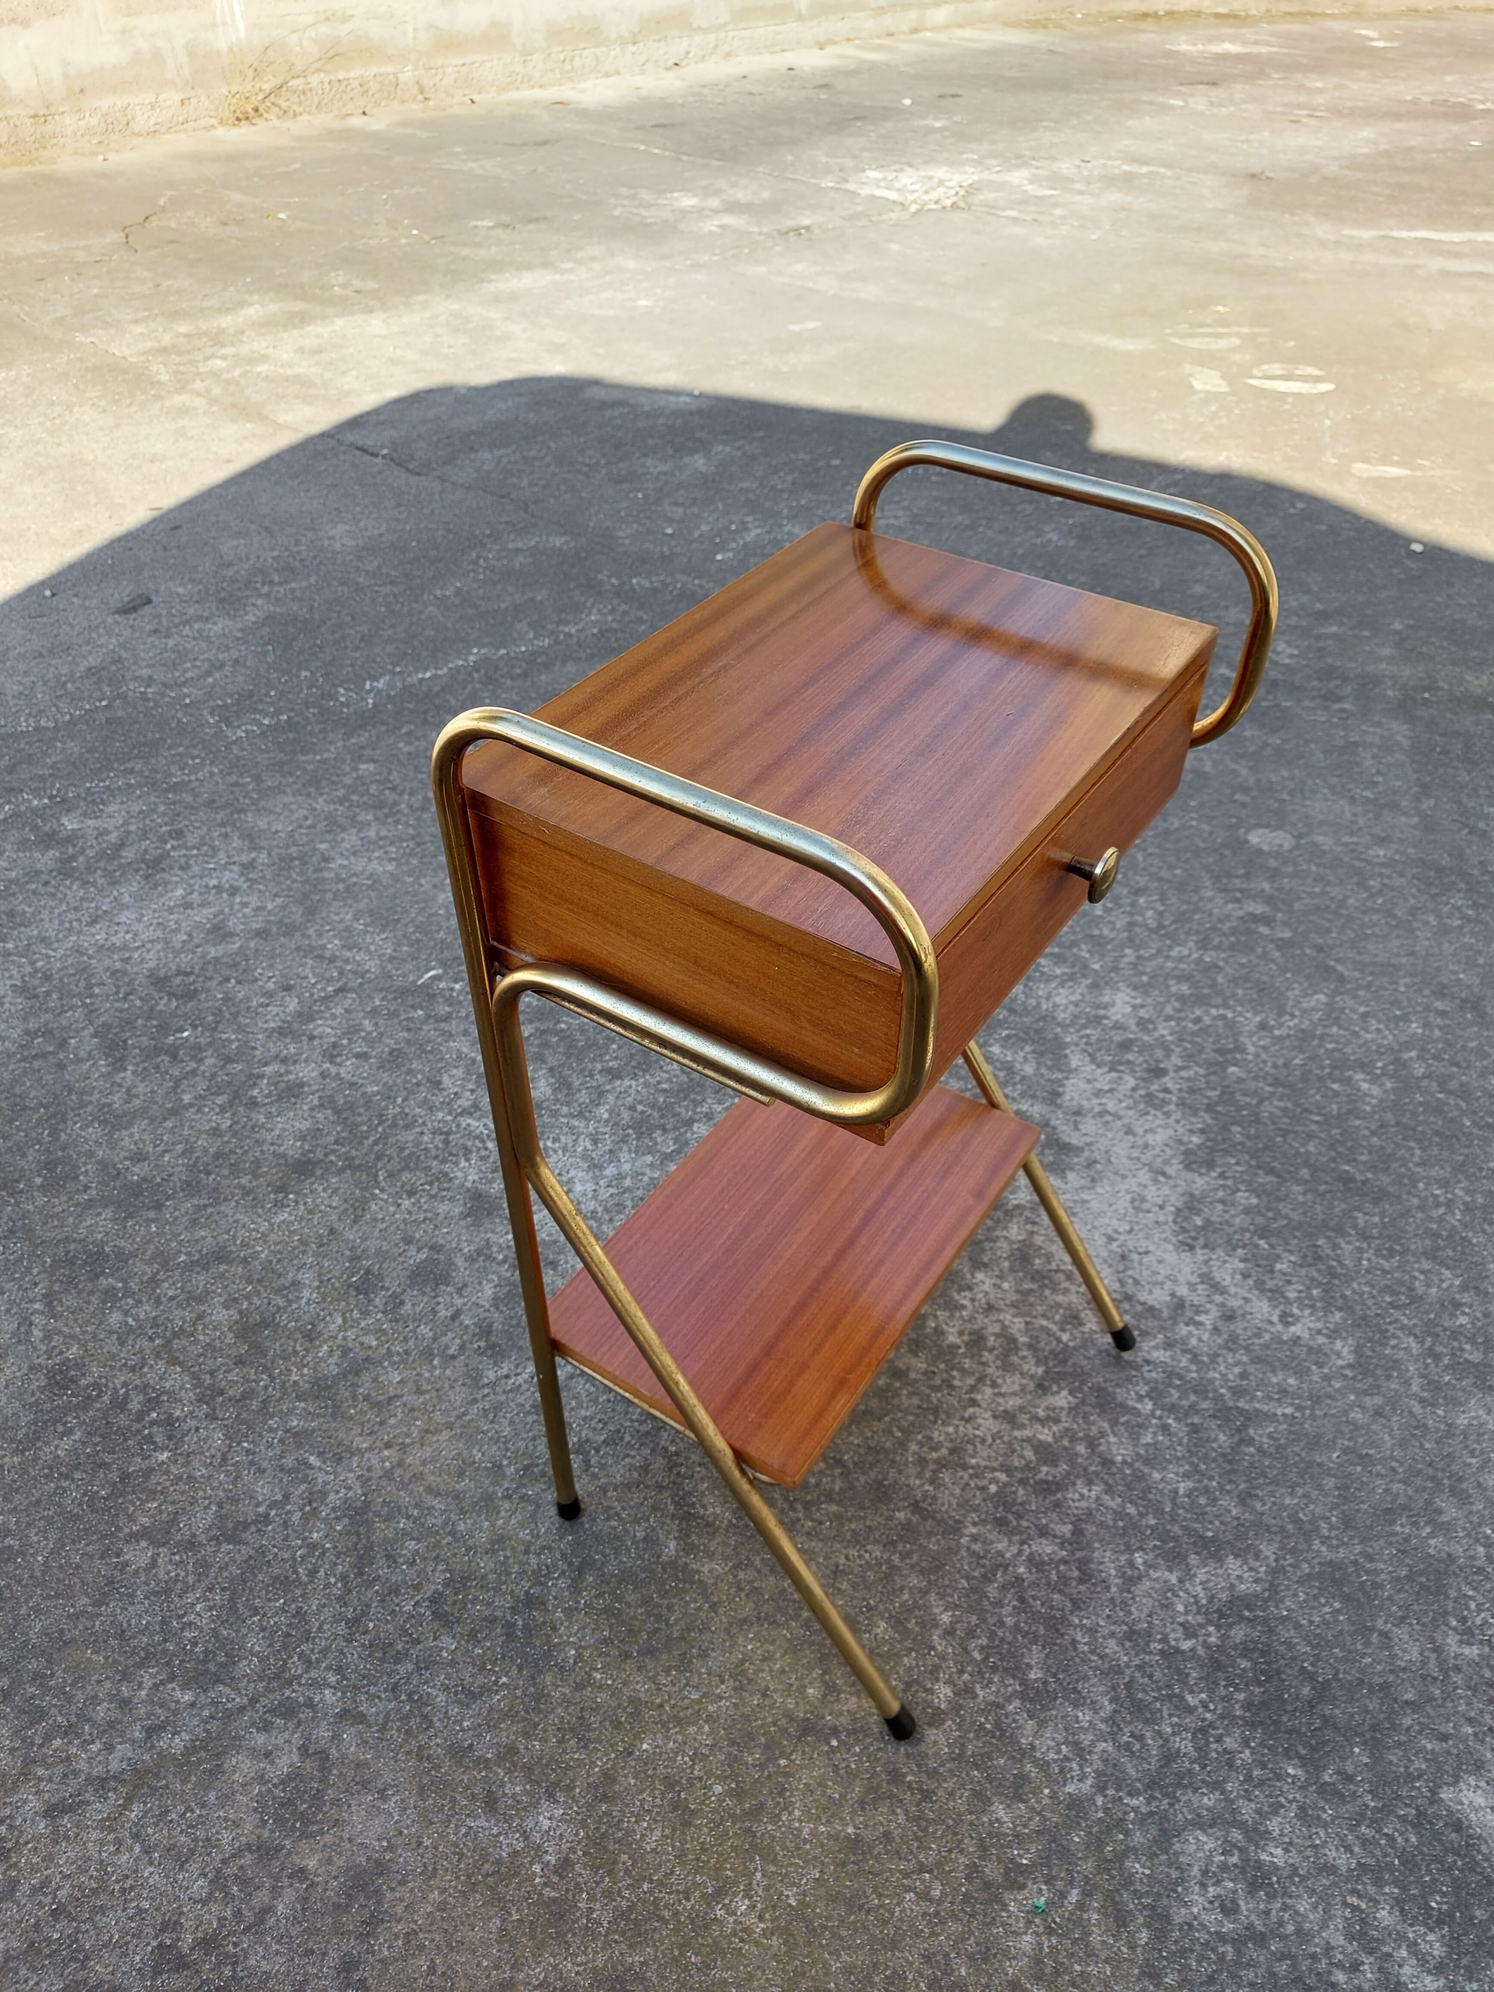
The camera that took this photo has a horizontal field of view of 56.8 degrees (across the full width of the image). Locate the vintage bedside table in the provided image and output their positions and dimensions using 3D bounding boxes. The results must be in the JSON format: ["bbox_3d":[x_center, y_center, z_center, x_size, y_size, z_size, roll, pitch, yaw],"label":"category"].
[{"bbox_3d":[0.099,0.094,1.002,0.370,0.802,0.447,25,48,25],"label":"vintage bedside table"}]

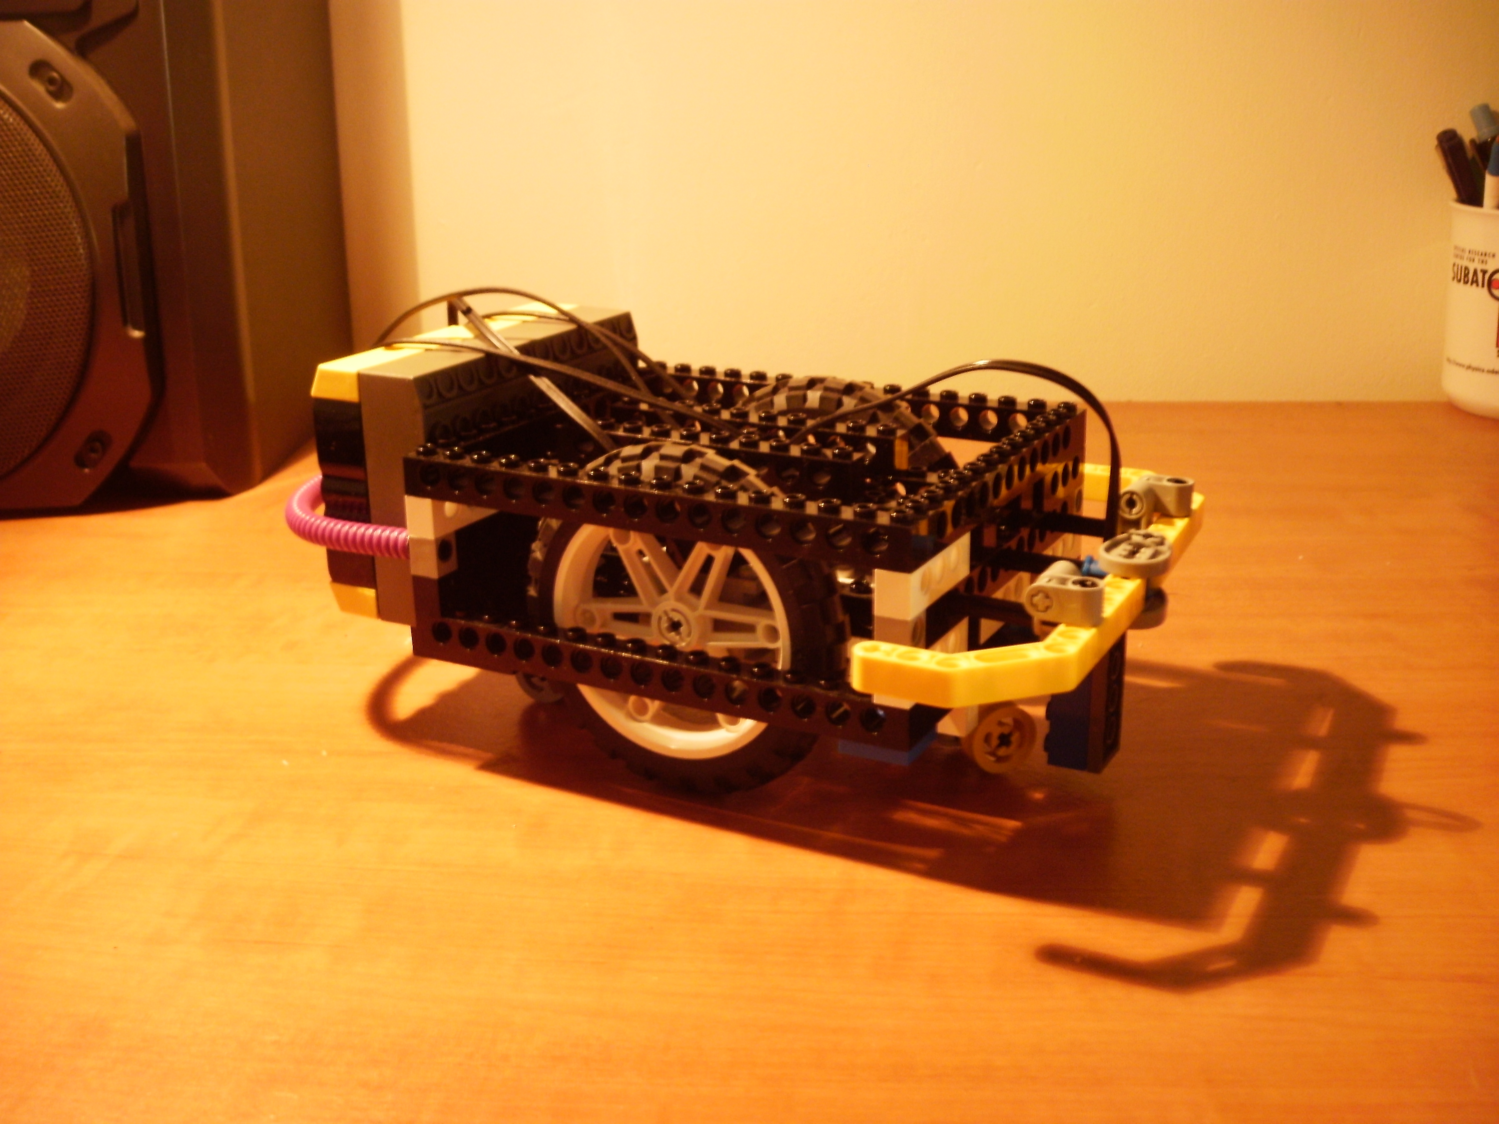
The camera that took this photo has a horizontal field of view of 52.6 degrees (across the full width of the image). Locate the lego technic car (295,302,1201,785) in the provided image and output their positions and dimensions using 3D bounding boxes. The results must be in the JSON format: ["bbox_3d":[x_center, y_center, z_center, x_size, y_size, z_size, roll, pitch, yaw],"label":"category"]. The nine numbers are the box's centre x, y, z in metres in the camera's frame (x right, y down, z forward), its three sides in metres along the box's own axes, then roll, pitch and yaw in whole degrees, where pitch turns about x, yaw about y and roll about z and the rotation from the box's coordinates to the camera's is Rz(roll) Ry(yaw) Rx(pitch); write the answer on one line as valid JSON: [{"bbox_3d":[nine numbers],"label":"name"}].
[{"bbox_3d":[-0.004,-0.010,0.379,0.219,0.105,0.130,9,21,28],"label":"lego technic car"}]

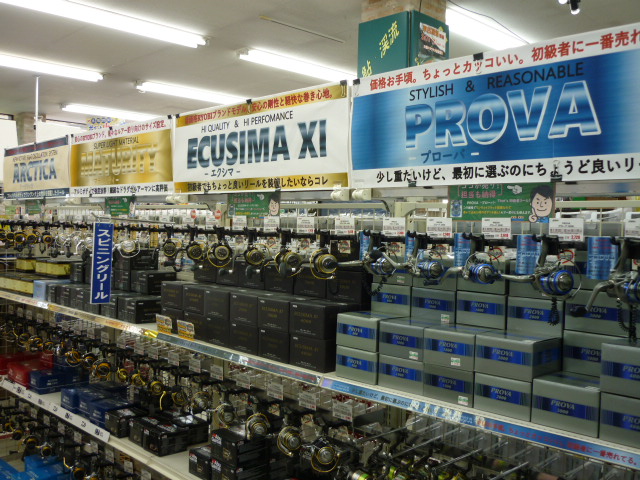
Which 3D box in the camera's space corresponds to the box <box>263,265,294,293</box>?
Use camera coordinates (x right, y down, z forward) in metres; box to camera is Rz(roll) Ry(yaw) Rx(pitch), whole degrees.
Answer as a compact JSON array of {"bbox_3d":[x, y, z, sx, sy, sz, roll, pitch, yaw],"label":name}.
[{"bbox_3d":[-0.086,0.128,2.053,0.138,0.087,0.138,2,2,44],"label":"box"}]

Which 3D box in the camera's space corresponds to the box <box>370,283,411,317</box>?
[{"bbox_3d":[0.253,0.171,1.812,0.138,0.084,0.143,3,3,43],"label":"box"}]

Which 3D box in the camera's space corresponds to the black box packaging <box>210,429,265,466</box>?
[{"bbox_3d":[-0.285,0.722,2.146,0.145,0.088,0.128,2,3,43],"label":"black box packaging"}]

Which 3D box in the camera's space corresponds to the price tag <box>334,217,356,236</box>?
[{"bbox_3d":[0.068,-0.038,1.671,0.071,0.048,0.006,2,3,43],"label":"price tag"}]

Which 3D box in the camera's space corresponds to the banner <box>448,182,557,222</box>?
[{"bbox_3d":[0.428,-0.093,1.466,0.274,0.105,0.008,2,3,43],"label":"banner"}]

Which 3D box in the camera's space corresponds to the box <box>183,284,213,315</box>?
[{"bbox_3d":[-0.418,0.220,2.274,0.142,0.098,0.113,2,3,43],"label":"box"}]

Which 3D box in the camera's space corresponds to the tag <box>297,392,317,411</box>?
[{"bbox_3d":[-0.038,0.516,1.952,0.077,0.049,0.006,3,3,43],"label":"tag"}]

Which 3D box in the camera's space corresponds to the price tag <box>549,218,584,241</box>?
[{"bbox_3d":[0.500,-0.021,1.236,0.070,0.045,0.005,2,2,44],"label":"price tag"}]

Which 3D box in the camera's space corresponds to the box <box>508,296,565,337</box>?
[{"bbox_3d":[0.521,0.174,1.416,0.128,0.080,0.113,2,2,44],"label":"box"}]

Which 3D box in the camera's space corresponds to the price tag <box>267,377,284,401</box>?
[{"bbox_3d":[-0.150,0.508,2.056,0.077,0.049,0.006,3,3,43],"label":"price tag"}]

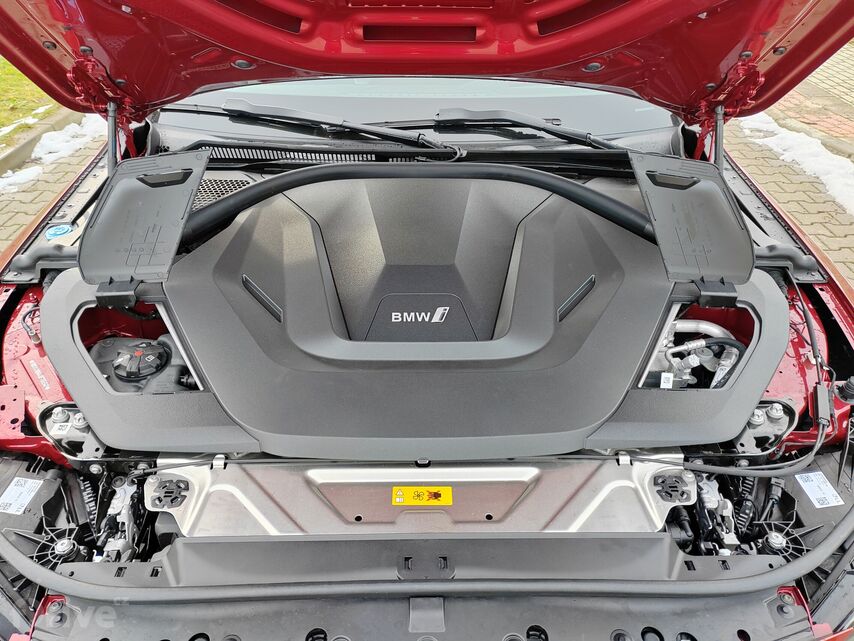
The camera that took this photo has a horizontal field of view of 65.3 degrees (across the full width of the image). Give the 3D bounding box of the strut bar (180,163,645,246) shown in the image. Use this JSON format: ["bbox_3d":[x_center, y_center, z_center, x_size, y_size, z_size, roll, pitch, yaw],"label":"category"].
[{"bbox_3d":[-0.017,-0.235,1.329,0.960,0.090,0.285,0,34,-1],"label":"strut bar"}]

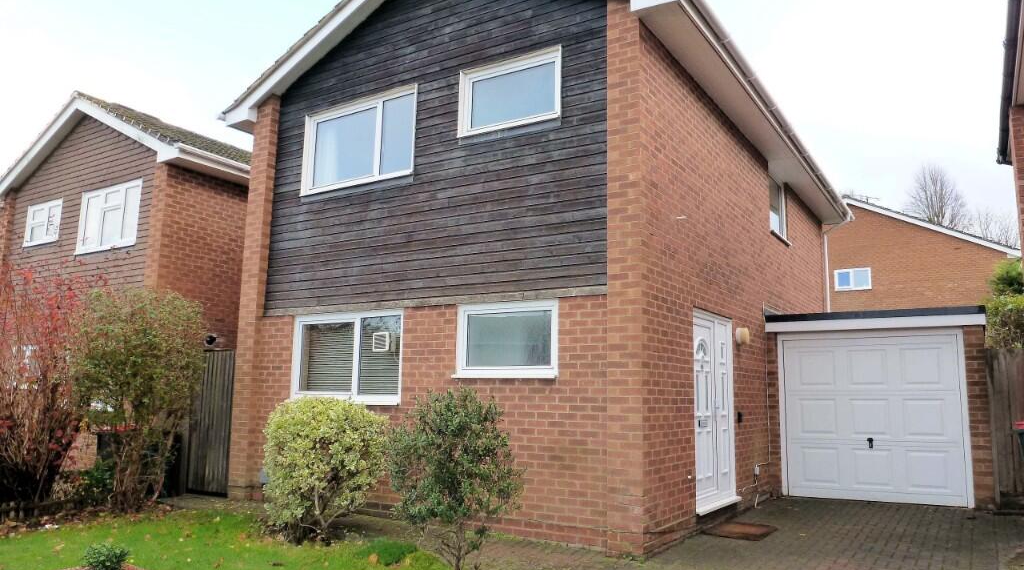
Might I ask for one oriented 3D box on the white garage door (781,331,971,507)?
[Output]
[{"bbox_3d":[4.499,1.637,8.942,2.132,2.122,0.100,-4,-10,33],"label":"white garage door"}]

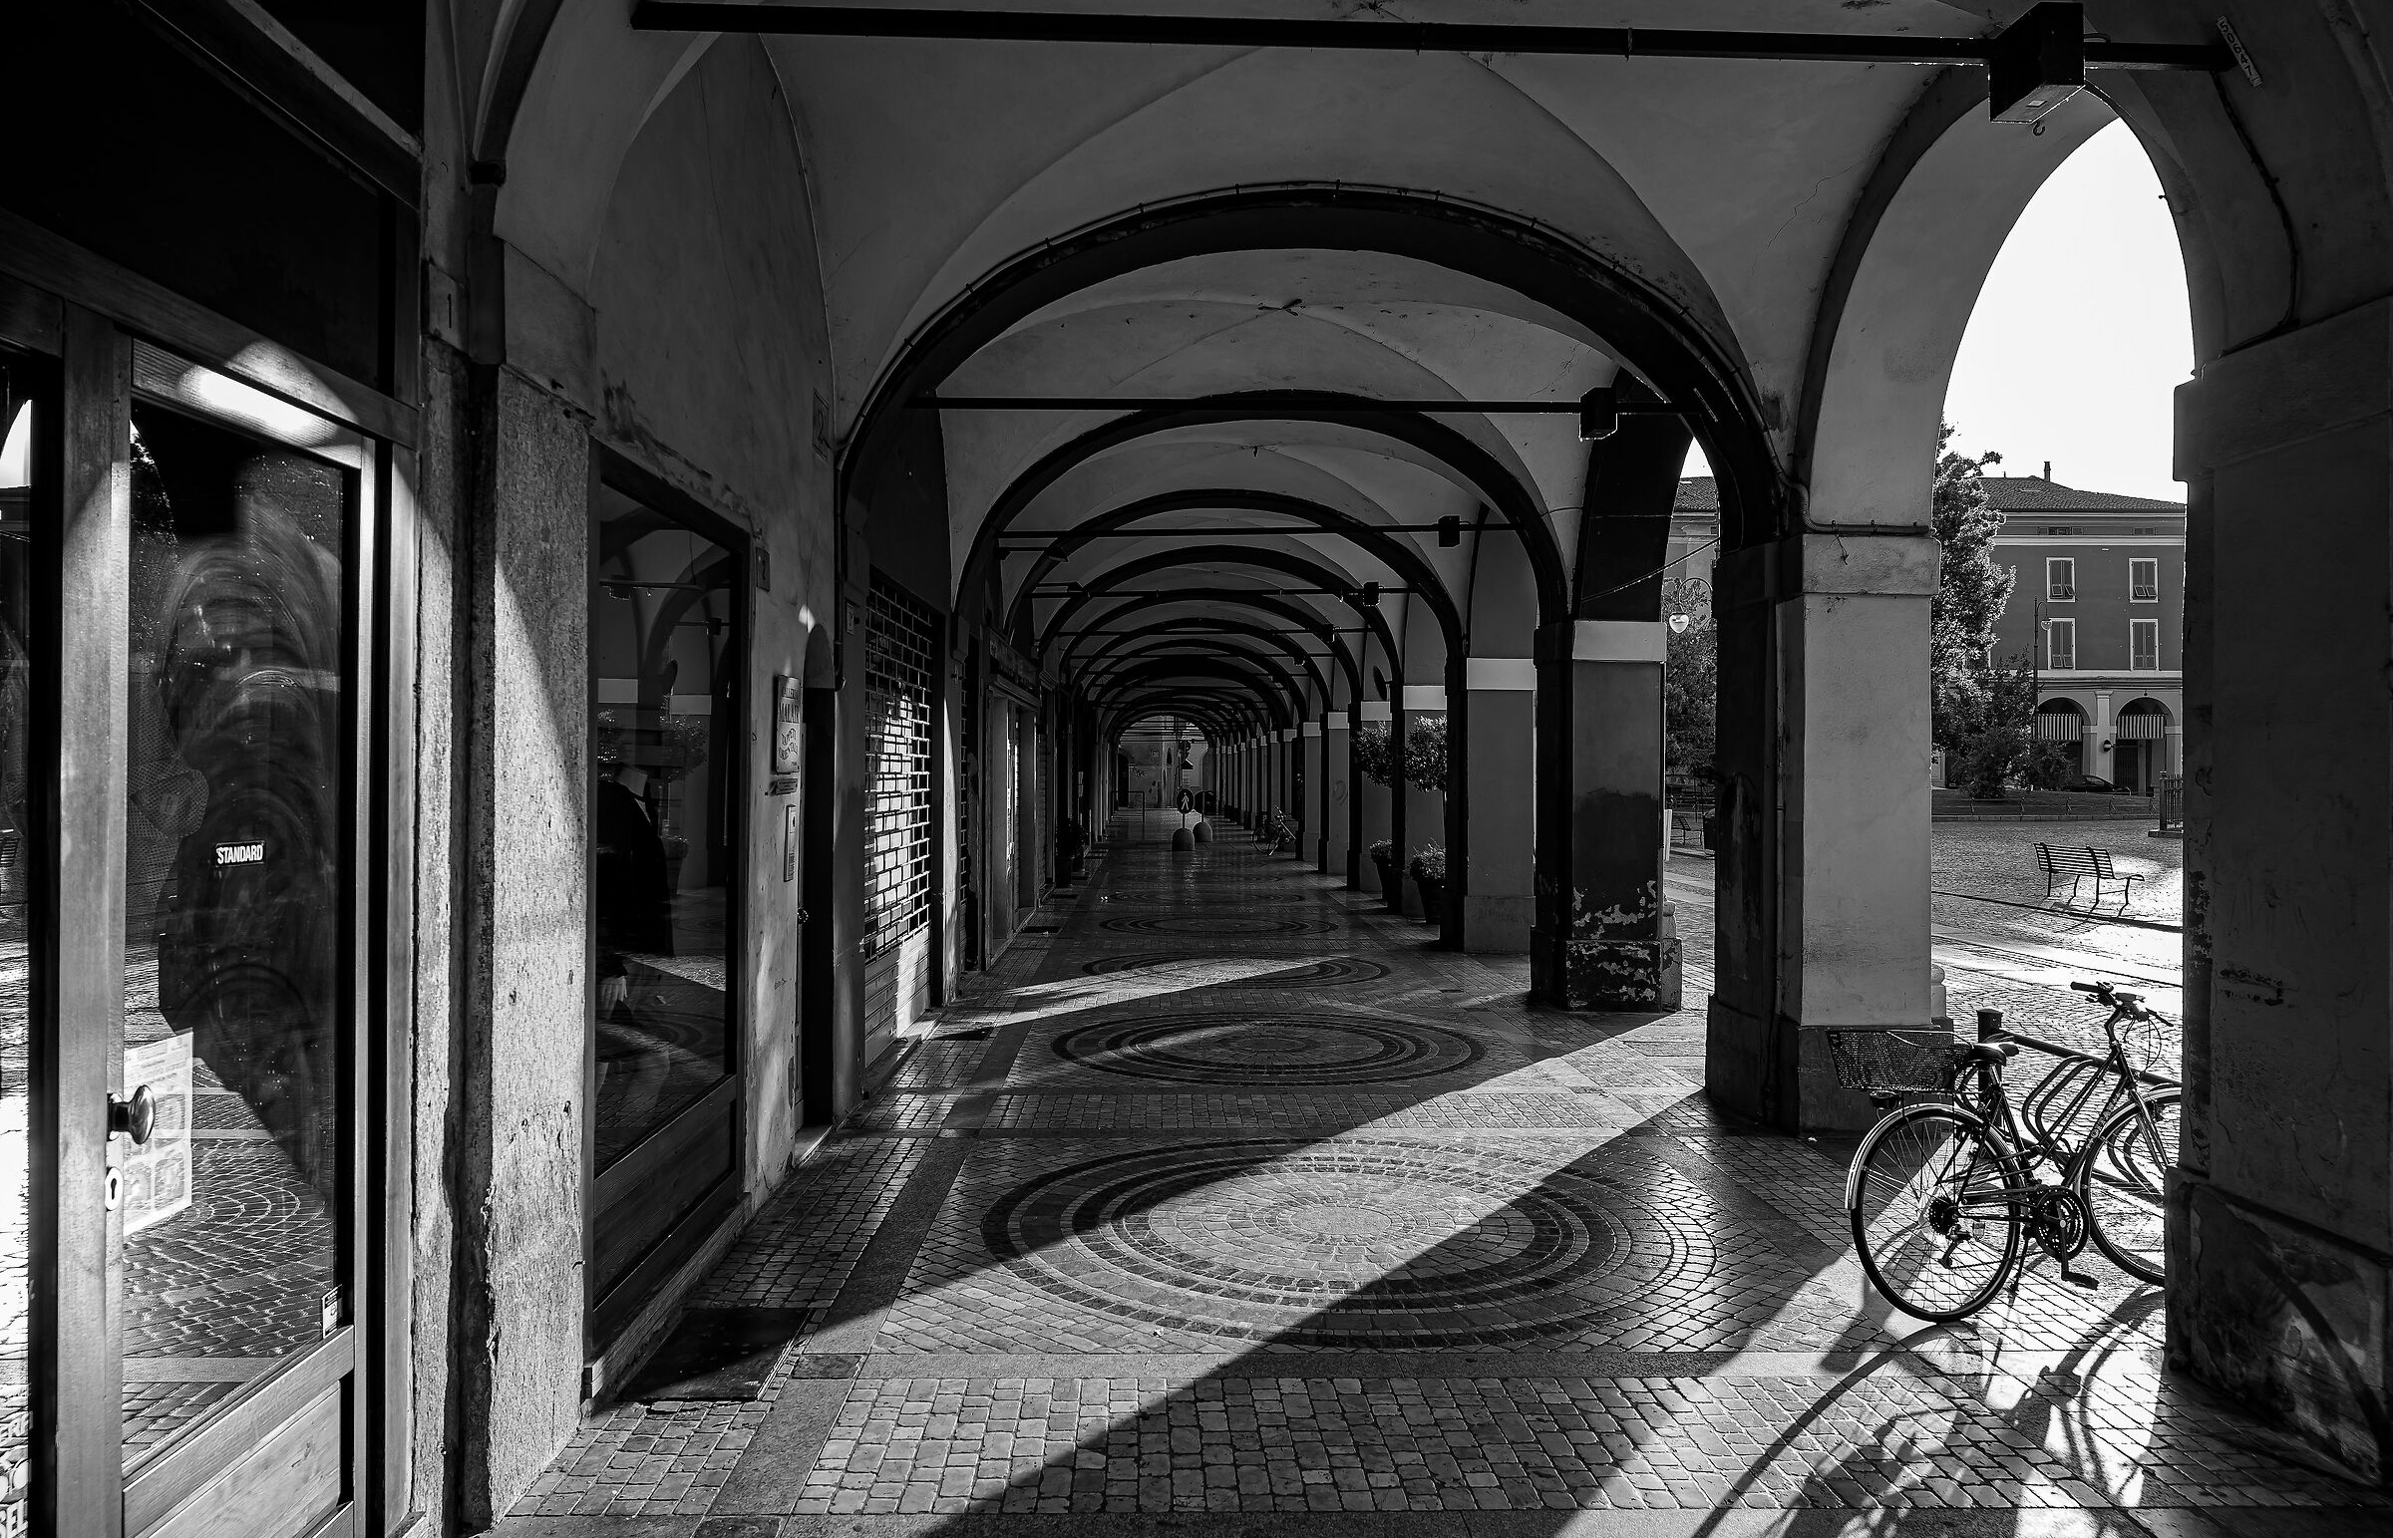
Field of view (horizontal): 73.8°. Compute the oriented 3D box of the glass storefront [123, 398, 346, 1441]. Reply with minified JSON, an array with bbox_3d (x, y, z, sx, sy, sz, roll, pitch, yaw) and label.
[{"bbox_3d":[-1.727,0.274,2.909,0.080,1.768,0.714,0,0,-2],"label":"glass storefront"}]

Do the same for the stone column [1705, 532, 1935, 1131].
[{"bbox_3d":[3.266,0.314,8.338,0.860,2.926,1.020,0,0,-2],"label":"stone column"}]

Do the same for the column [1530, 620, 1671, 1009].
[{"bbox_3d":[3.151,0.343,12.482,0.860,2.926,1.020,0,0,-2],"label":"column"}]

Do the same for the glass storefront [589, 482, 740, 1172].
[{"bbox_3d":[-1.746,0.163,5.274,0.100,1.989,1.564,0,0,-2],"label":"glass storefront"}]

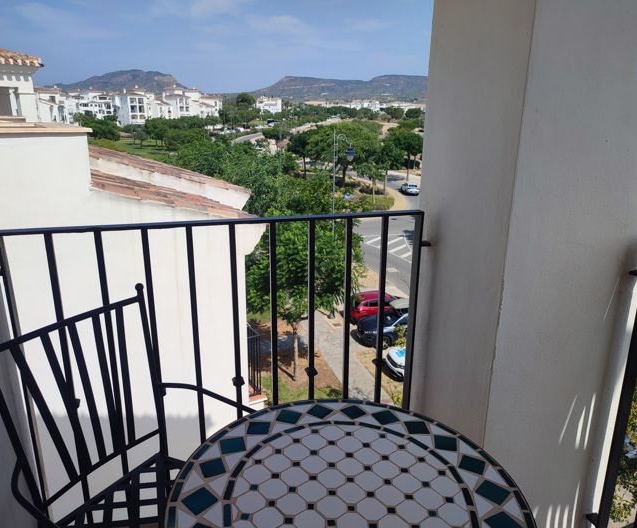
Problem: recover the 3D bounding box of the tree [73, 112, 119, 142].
[{"bbox_3d":[-53.849,-33.382,124.000,11.210,6.690,10.650,0,17,0],"label":"tree"}]

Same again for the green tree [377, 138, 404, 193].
[{"bbox_3d":[9.055,-12.325,64.000,3.520,6.680,3.350,0,17,0],"label":"green tree"}]

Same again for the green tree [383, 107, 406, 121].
[{"bbox_3d":[23.580,-47.161,160.000,6.920,4.500,6.570,0,17,0],"label":"green tree"}]

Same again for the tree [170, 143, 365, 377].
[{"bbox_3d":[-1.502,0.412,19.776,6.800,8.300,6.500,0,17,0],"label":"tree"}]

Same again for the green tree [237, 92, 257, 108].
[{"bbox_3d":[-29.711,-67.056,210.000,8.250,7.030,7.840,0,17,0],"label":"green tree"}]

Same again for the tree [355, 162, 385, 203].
[{"bbox_3d":[5.712,-9.129,57.000,3.360,4.730,3.190,0,17,0],"label":"tree"}]

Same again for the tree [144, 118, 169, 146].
[{"bbox_3d":[-35.653,-28.831,112.000,5.280,6.100,5.020,0,17,0],"label":"tree"}]

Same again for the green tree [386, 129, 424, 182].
[{"bbox_3d":[12.843,-16.316,76.000,5.380,7.520,5.110,0,17,0],"label":"green tree"}]

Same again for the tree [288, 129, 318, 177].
[{"bbox_3d":[-2.240,-16.502,76.000,4.480,7.180,4.260,0,17,0],"label":"tree"}]

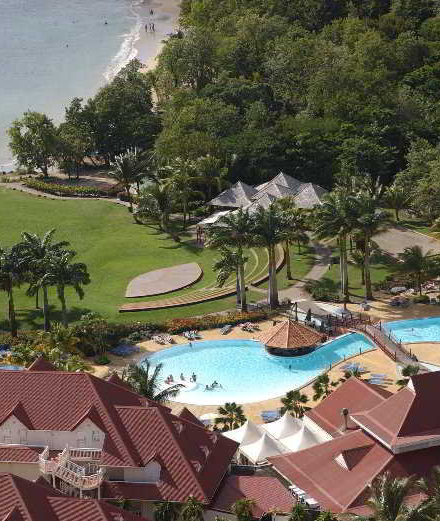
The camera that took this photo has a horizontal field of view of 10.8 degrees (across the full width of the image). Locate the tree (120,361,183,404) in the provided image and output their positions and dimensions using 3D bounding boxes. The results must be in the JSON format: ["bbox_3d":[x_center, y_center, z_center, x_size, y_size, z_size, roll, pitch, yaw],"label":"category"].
[{"bbox_3d":[-7.380,14.840,260.220,7.300,7.930,7.300,-2,18,-2],"label":"tree"}]

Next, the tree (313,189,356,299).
[{"bbox_3d":[15.523,-2.114,314.078,5.830,15.390,5.830,-1,18,0],"label":"tree"}]

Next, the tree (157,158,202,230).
[{"bbox_3d":[-5.787,-9.627,337.642,6.250,10.490,6.250,0,20,-1],"label":"tree"}]

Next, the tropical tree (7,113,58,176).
[{"bbox_3d":[-29.310,-18.550,368.640,8.270,10.850,8.270,-3,18,-4],"label":"tropical tree"}]

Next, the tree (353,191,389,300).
[{"bbox_3d":[19.280,-1.920,298.900,5.390,14.810,5.390,-1,18,4],"label":"tree"}]

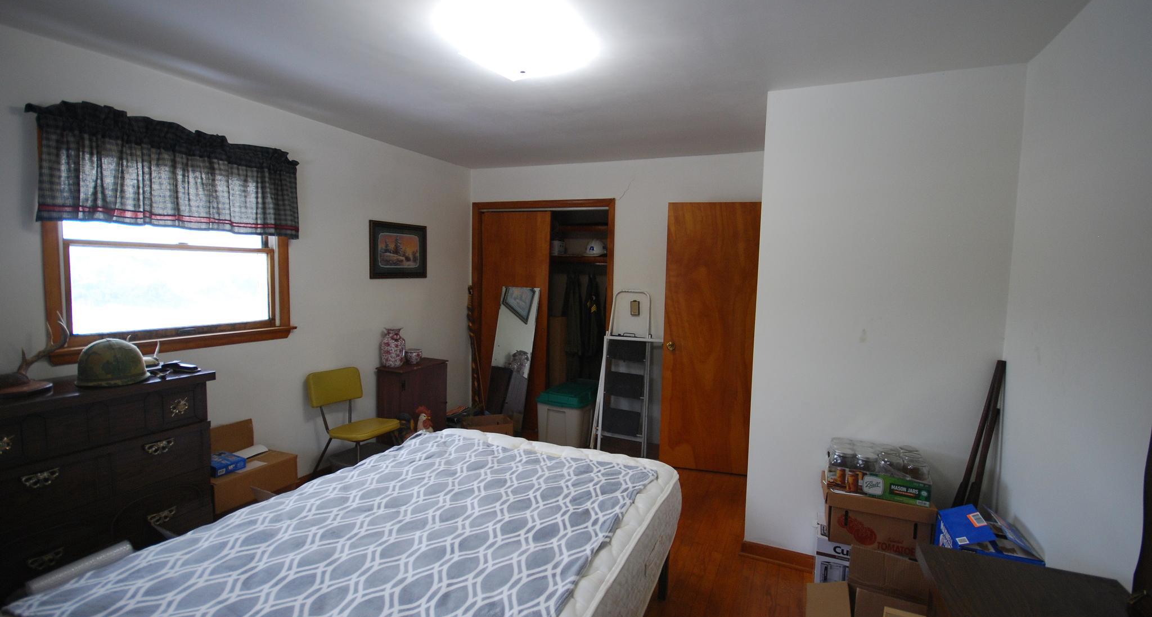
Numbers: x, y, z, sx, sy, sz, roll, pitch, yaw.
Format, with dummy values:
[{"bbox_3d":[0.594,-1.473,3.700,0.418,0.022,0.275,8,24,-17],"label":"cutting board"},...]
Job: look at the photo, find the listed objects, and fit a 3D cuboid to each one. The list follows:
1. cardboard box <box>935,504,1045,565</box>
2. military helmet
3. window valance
[{"bbox_3d":[1.558,0.986,1.849,0.235,0.320,0.280,4,5,26],"label":"cardboard box"},{"bbox_3d":[-2.010,0.217,2.090,0.280,0.180,0.240,4,5,25],"label":"military helmet"},{"bbox_3d":[-1.960,-0.641,2.448,0.120,0.500,1.100,4,5,26],"label":"window valance"}]

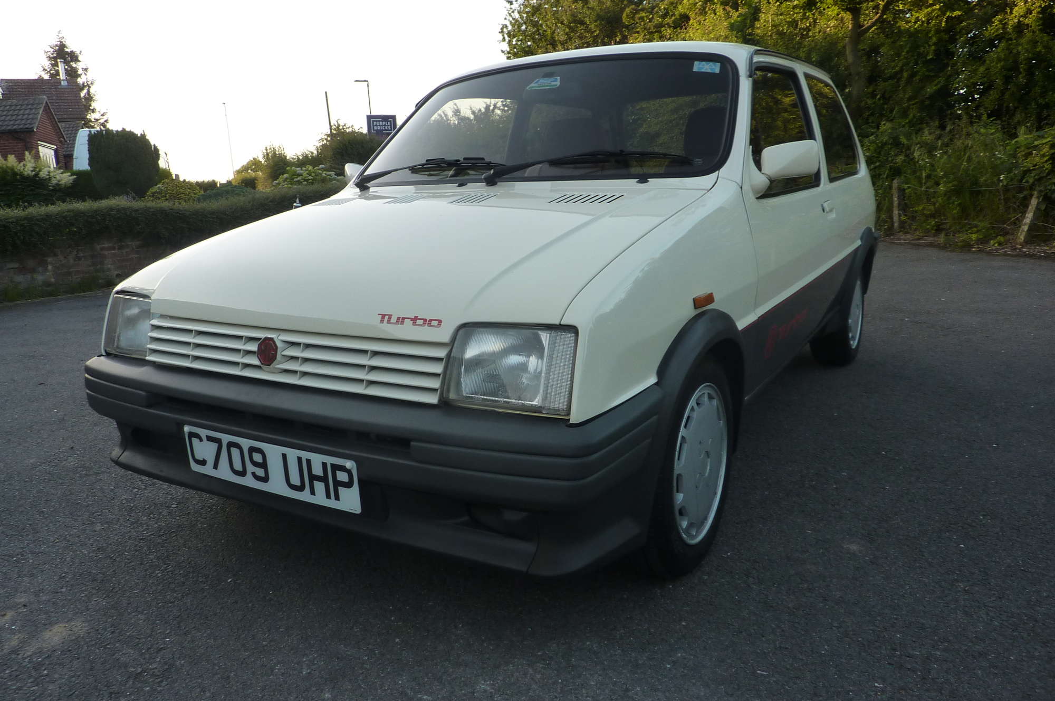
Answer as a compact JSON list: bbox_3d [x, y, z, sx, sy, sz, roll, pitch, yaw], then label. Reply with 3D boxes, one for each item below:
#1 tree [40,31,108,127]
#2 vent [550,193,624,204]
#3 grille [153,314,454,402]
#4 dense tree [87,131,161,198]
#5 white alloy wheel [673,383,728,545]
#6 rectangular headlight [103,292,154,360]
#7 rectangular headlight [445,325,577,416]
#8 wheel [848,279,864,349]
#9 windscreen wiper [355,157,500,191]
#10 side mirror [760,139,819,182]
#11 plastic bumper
[{"bbox_3d":[-21.478,-10.725,36.000,3.300,8.000,3.300,-9,14,-28],"label":"tree"},{"bbox_3d":[0.153,-0.405,2.050,0.190,0.018,0.105,6,25,30],"label":"vent"},{"bbox_3d":[-0.526,0.013,1.599,0.890,0.115,0.075,6,15,30],"label":"grille"},{"bbox_3d":[-8.737,-3.769,16.500,1.400,1.950,1.400,-8,14,-26],"label":"dense tree"},{"bbox_3d":[0.350,0.258,1.822,0.145,0.375,0.375,6,15,30],"label":"white alloy wheel"},{"bbox_3d":[-0.985,-0.067,1.916,0.250,0.155,0.115,6,15,30],"label":"rectangular headlight"},{"bbox_3d":[-0.024,0.026,1.348,0.250,0.155,0.115,6,15,30],"label":"rectangular headlight"},{"bbox_3d":[1.521,-0.193,3.690,0.145,0.375,0.375,6,15,30],"label":"wheel"},{"bbox_3d":[-0.311,-0.566,2.471,0.590,0.085,0.090,6,15,30],"label":"windscreen wiper"},{"bbox_3d":[0.707,-0.509,2.033,0.165,0.105,0.110,6,15,30],"label":"side mirror"},{"bbox_3d":[-0.481,0.202,1.708,1.540,0.345,0.340,6,15,30],"label":"plastic bumper"}]

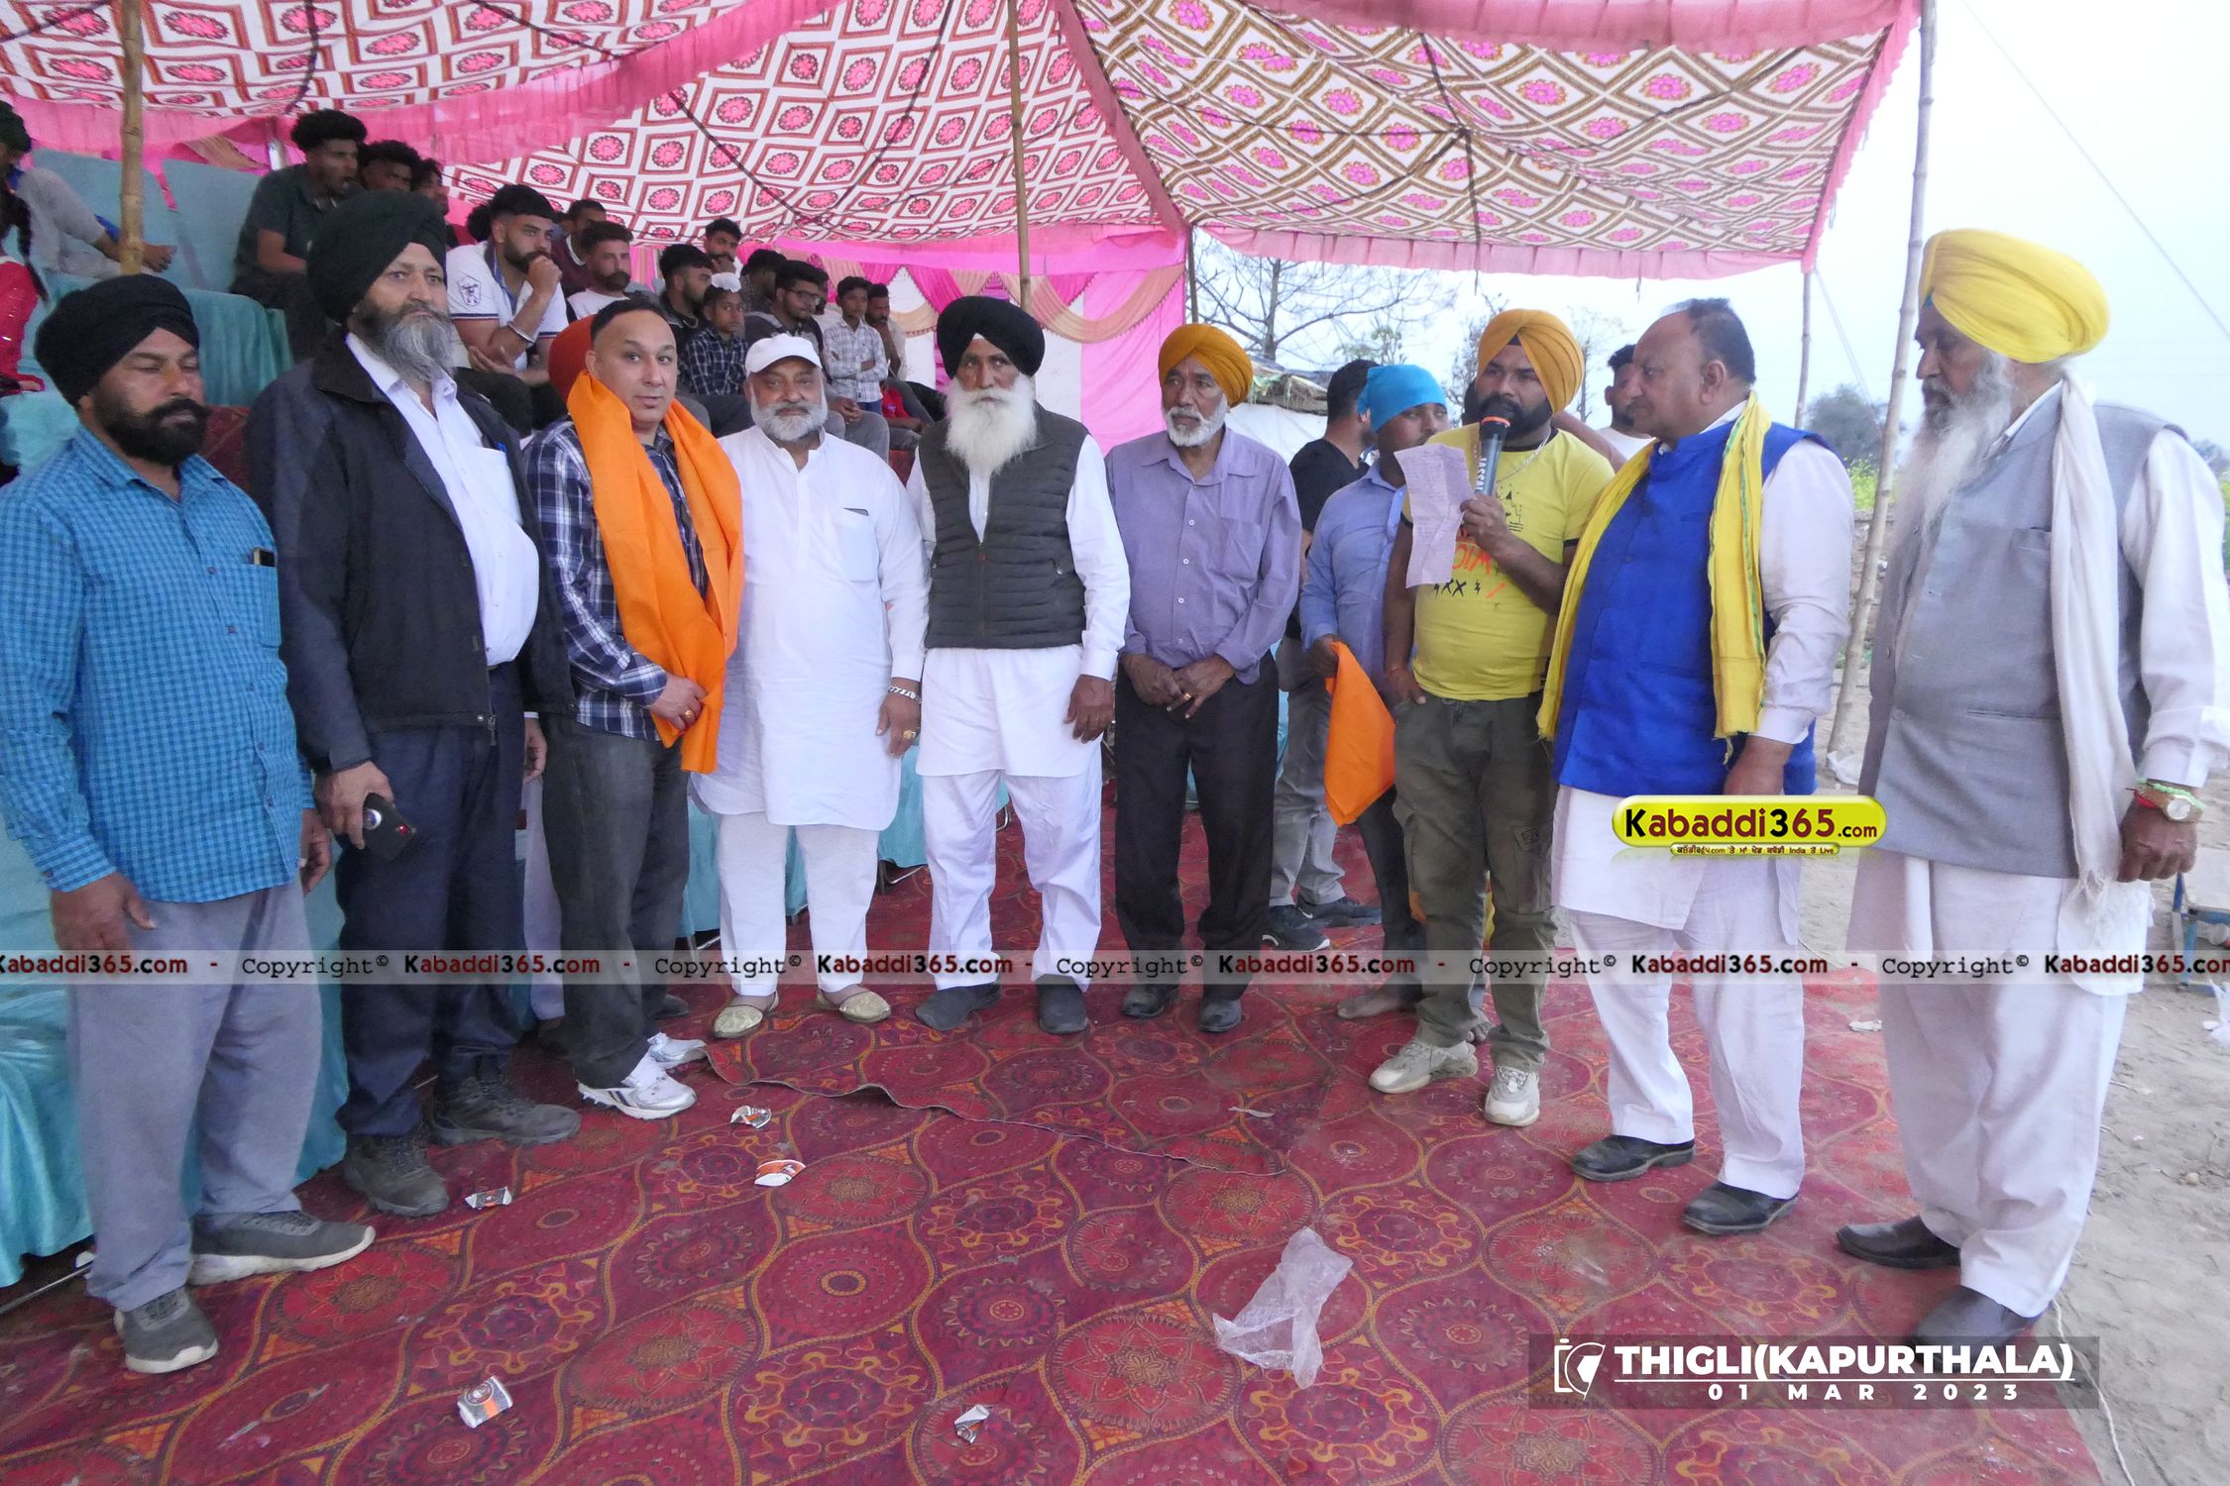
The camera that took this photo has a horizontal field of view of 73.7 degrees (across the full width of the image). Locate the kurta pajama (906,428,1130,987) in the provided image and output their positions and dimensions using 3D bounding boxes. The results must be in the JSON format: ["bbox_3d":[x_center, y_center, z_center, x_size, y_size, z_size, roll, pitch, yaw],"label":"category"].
[{"bbox_3d":[-0.249,-0.048,3.803,0.565,1.434,0.320,2,11,8],"label":"kurta pajama"}]

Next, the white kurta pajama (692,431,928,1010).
[{"bbox_3d":[-0.768,-0.051,3.771,0.575,1.467,0.360,-1,11,-9],"label":"white kurta pajama"}]

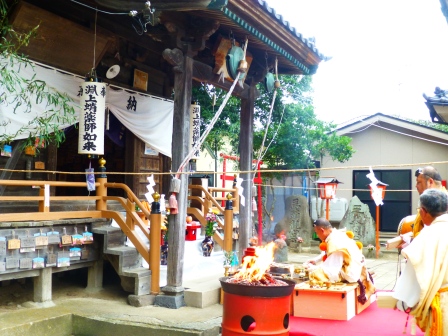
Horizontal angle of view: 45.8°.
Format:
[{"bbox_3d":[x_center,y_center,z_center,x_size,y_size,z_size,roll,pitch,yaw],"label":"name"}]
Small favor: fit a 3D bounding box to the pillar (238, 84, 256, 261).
[{"bbox_3d":[0.380,0.205,8.561,0.214,3.136,0.214,-1,-3,26],"label":"pillar"}]

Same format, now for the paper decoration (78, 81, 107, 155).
[{"bbox_3d":[-1.729,-0.650,6.965,0.335,0.954,0.335,1,-3,-8],"label":"paper decoration"}]

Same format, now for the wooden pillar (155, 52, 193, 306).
[{"bbox_3d":[-0.606,0.091,6.623,0.292,3.158,0.311,-1,-3,26],"label":"wooden pillar"}]

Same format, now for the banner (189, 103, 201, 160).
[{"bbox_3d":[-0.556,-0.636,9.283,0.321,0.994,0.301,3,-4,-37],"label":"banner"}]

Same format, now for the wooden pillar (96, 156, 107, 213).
[{"bbox_3d":[-1.643,0.242,7.142,0.141,0.778,0.141,-1,-3,26],"label":"wooden pillar"}]

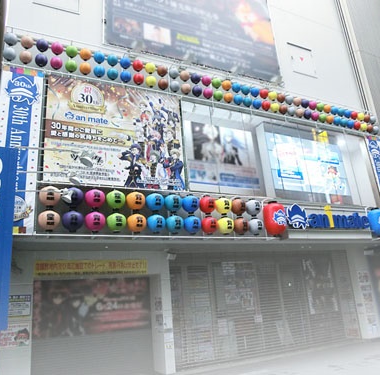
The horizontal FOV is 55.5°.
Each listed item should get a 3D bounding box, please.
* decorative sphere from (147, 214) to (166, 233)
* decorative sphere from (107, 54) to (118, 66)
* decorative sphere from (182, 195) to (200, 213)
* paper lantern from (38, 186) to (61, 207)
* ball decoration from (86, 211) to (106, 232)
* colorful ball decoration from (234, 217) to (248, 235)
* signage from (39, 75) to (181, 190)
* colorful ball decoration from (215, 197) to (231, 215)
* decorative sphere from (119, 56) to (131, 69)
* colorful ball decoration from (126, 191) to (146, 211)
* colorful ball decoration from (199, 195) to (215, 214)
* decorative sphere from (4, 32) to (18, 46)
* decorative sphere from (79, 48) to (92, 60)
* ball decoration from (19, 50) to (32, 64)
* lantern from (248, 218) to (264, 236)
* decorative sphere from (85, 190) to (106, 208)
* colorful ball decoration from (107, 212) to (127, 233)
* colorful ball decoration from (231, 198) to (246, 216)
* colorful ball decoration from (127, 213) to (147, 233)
[{"bbox_3d":[-0.781,0.856,8.426,0.425,0.450,0.425,5,-20,-26],"label":"decorative sphere"},{"bbox_3d":[-1.760,-2.898,8.215,0.240,0.245,0.240,4,-19,-25],"label":"decorative sphere"},{"bbox_3d":[0.023,0.408,8.574,0.404,0.448,0.404,-4,-17,-1],"label":"decorative sphere"},{"bbox_3d":[-2.801,0.202,7.234,0.404,0.448,0.404,4,-19,-25],"label":"paper lantern"},{"bbox_3d":[-1.821,0.655,6.959,0.390,0.410,0.390,4,-19,-26],"label":"ball decoration"},{"bbox_3d":[1.296,0.970,9.016,0.404,0.448,0.404,4,-19,-25],"label":"colorful ball decoration"},{"bbox_3d":[-1.618,-1.213,8.349,3.172,2.502,0.040,4,-19,-25],"label":"signage"},{"bbox_3d":[0.849,0.474,8.964,0.404,0.448,0.404,-4,-17,-1],"label":"colorful ball decoration"},{"bbox_3d":[-1.491,-2.880,8.345,0.240,0.245,0.240,4,-19,-25],"label":"decorative sphere"},{"bbox_3d":[-1.112,0.262,7.463,0.390,0.410,0.390,4,-19,-26],"label":"colorful ball decoration"},{"bbox_3d":[0.397,0.397,8.201,0.390,0.410,0.390,-4,-17,-1],"label":"colorful ball decoration"},{"bbox_3d":[-3.611,-2.979,7.284,0.255,0.260,0.255,4,-19,-26],"label":"decorative sphere"},{"bbox_3d":[-2.299,-2.924,7.953,0.240,0.245,0.240,4,-19,-25],"label":"decorative sphere"},{"bbox_3d":[-3.577,-2.844,7.900,0.258,0.281,0.258,4,-19,-25],"label":"ball decoration"},{"bbox_3d":[1.589,0.956,8.627,0.390,0.410,0.390,4,-19,-26],"label":"lantern"},{"bbox_3d":[-1.858,0.216,7.081,0.370,0.380,0.370,4,-19,-25],"label":"decorative sphere"},{"bbox_3d":[-1.448,0.679,7.145,0.390,0.410,0.390,4,-19,-26],"label":"colorful ball decoration"},{"bbox_3d":[1.155,0.443,8.520,0.370,0.380,0.370,-4,-17,-1],"label":"colorful ball decoration"},{"bbox_3d":[-1.203,0.826,8.216,0.425,0.450,0.425,5,-20,-26],"label":"colorful ball decoration"}]

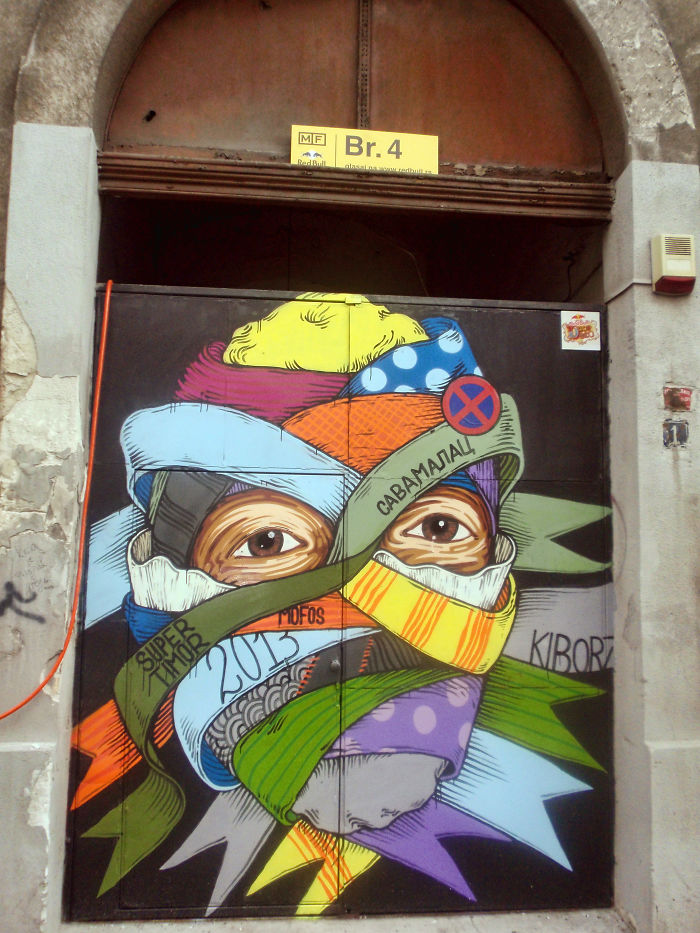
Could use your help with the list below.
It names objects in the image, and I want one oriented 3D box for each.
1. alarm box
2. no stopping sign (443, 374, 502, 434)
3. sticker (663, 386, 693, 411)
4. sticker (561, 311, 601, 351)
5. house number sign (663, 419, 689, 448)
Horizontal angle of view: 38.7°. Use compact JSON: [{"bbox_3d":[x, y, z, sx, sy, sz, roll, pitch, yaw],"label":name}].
[{"bbox_3d":[1.589,-0.993,4.899,0.181,0.277,0.083,2,-9,-6],"label":"alarm box"},{"bbox_3d":[0.623,-0.313,5.099,0.303,0.303,0.010,2,-9,-6],"label":"no stopping sign"},{"bbox_3d":[1.593,-0.327,4.839,0.147,0.117,0.010,2,-9,-6],"label":"sticker"},{"bbox_3d":[1.213,-0.712,5.226,0.211,0.211,0.010,2,-9,-6],"label":"sticker"},{"bbox_3d":[1.545,-0.155,4.730,0.124,0.136,0.012,2,-7,-6],"label":"house number sign"}]

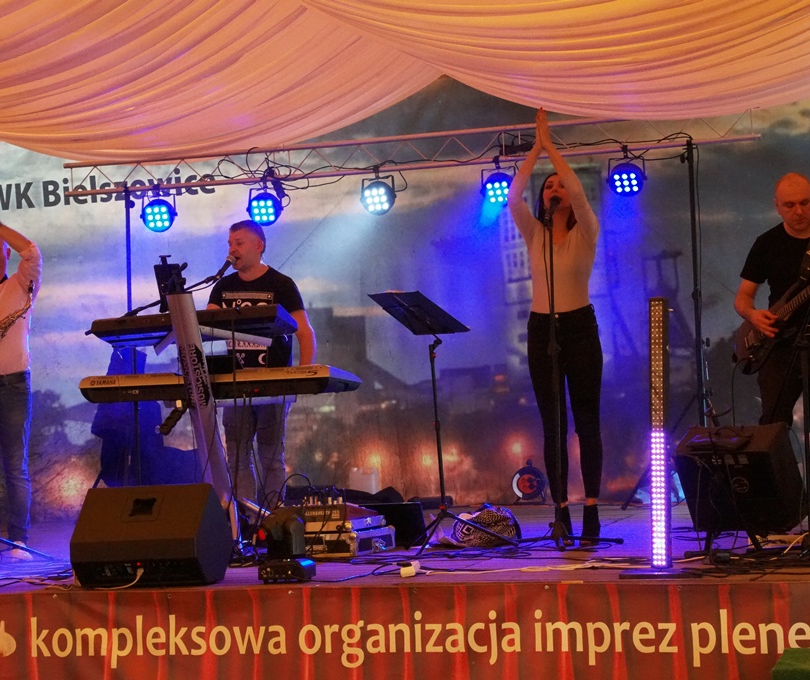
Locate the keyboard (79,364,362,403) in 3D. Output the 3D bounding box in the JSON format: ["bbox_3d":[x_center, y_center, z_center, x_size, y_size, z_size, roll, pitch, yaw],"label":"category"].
[{"bbox_3d":[-0.928,0.225,10.750,1.347,0.140,0.450,-3,-2,19],"label":"keyboard"}]

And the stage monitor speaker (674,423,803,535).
[{"bbox_3d":[1.497,0.616,9.450,0.455,0.430,0.270,-4,18,31],"label":"stage monitor speaker"}]

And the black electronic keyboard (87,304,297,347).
[{"bbox_3d":[-1.048,-0.067,10.600,0.965,0.095,0.310,-3,-13,16],"label":"black electronic keyboard"}]

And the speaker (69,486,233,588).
[{"bbox_3d":[-1.030,0.797,8.700,0.530,0.395,0.455,-3,-2,14],"label":"speaker"}]

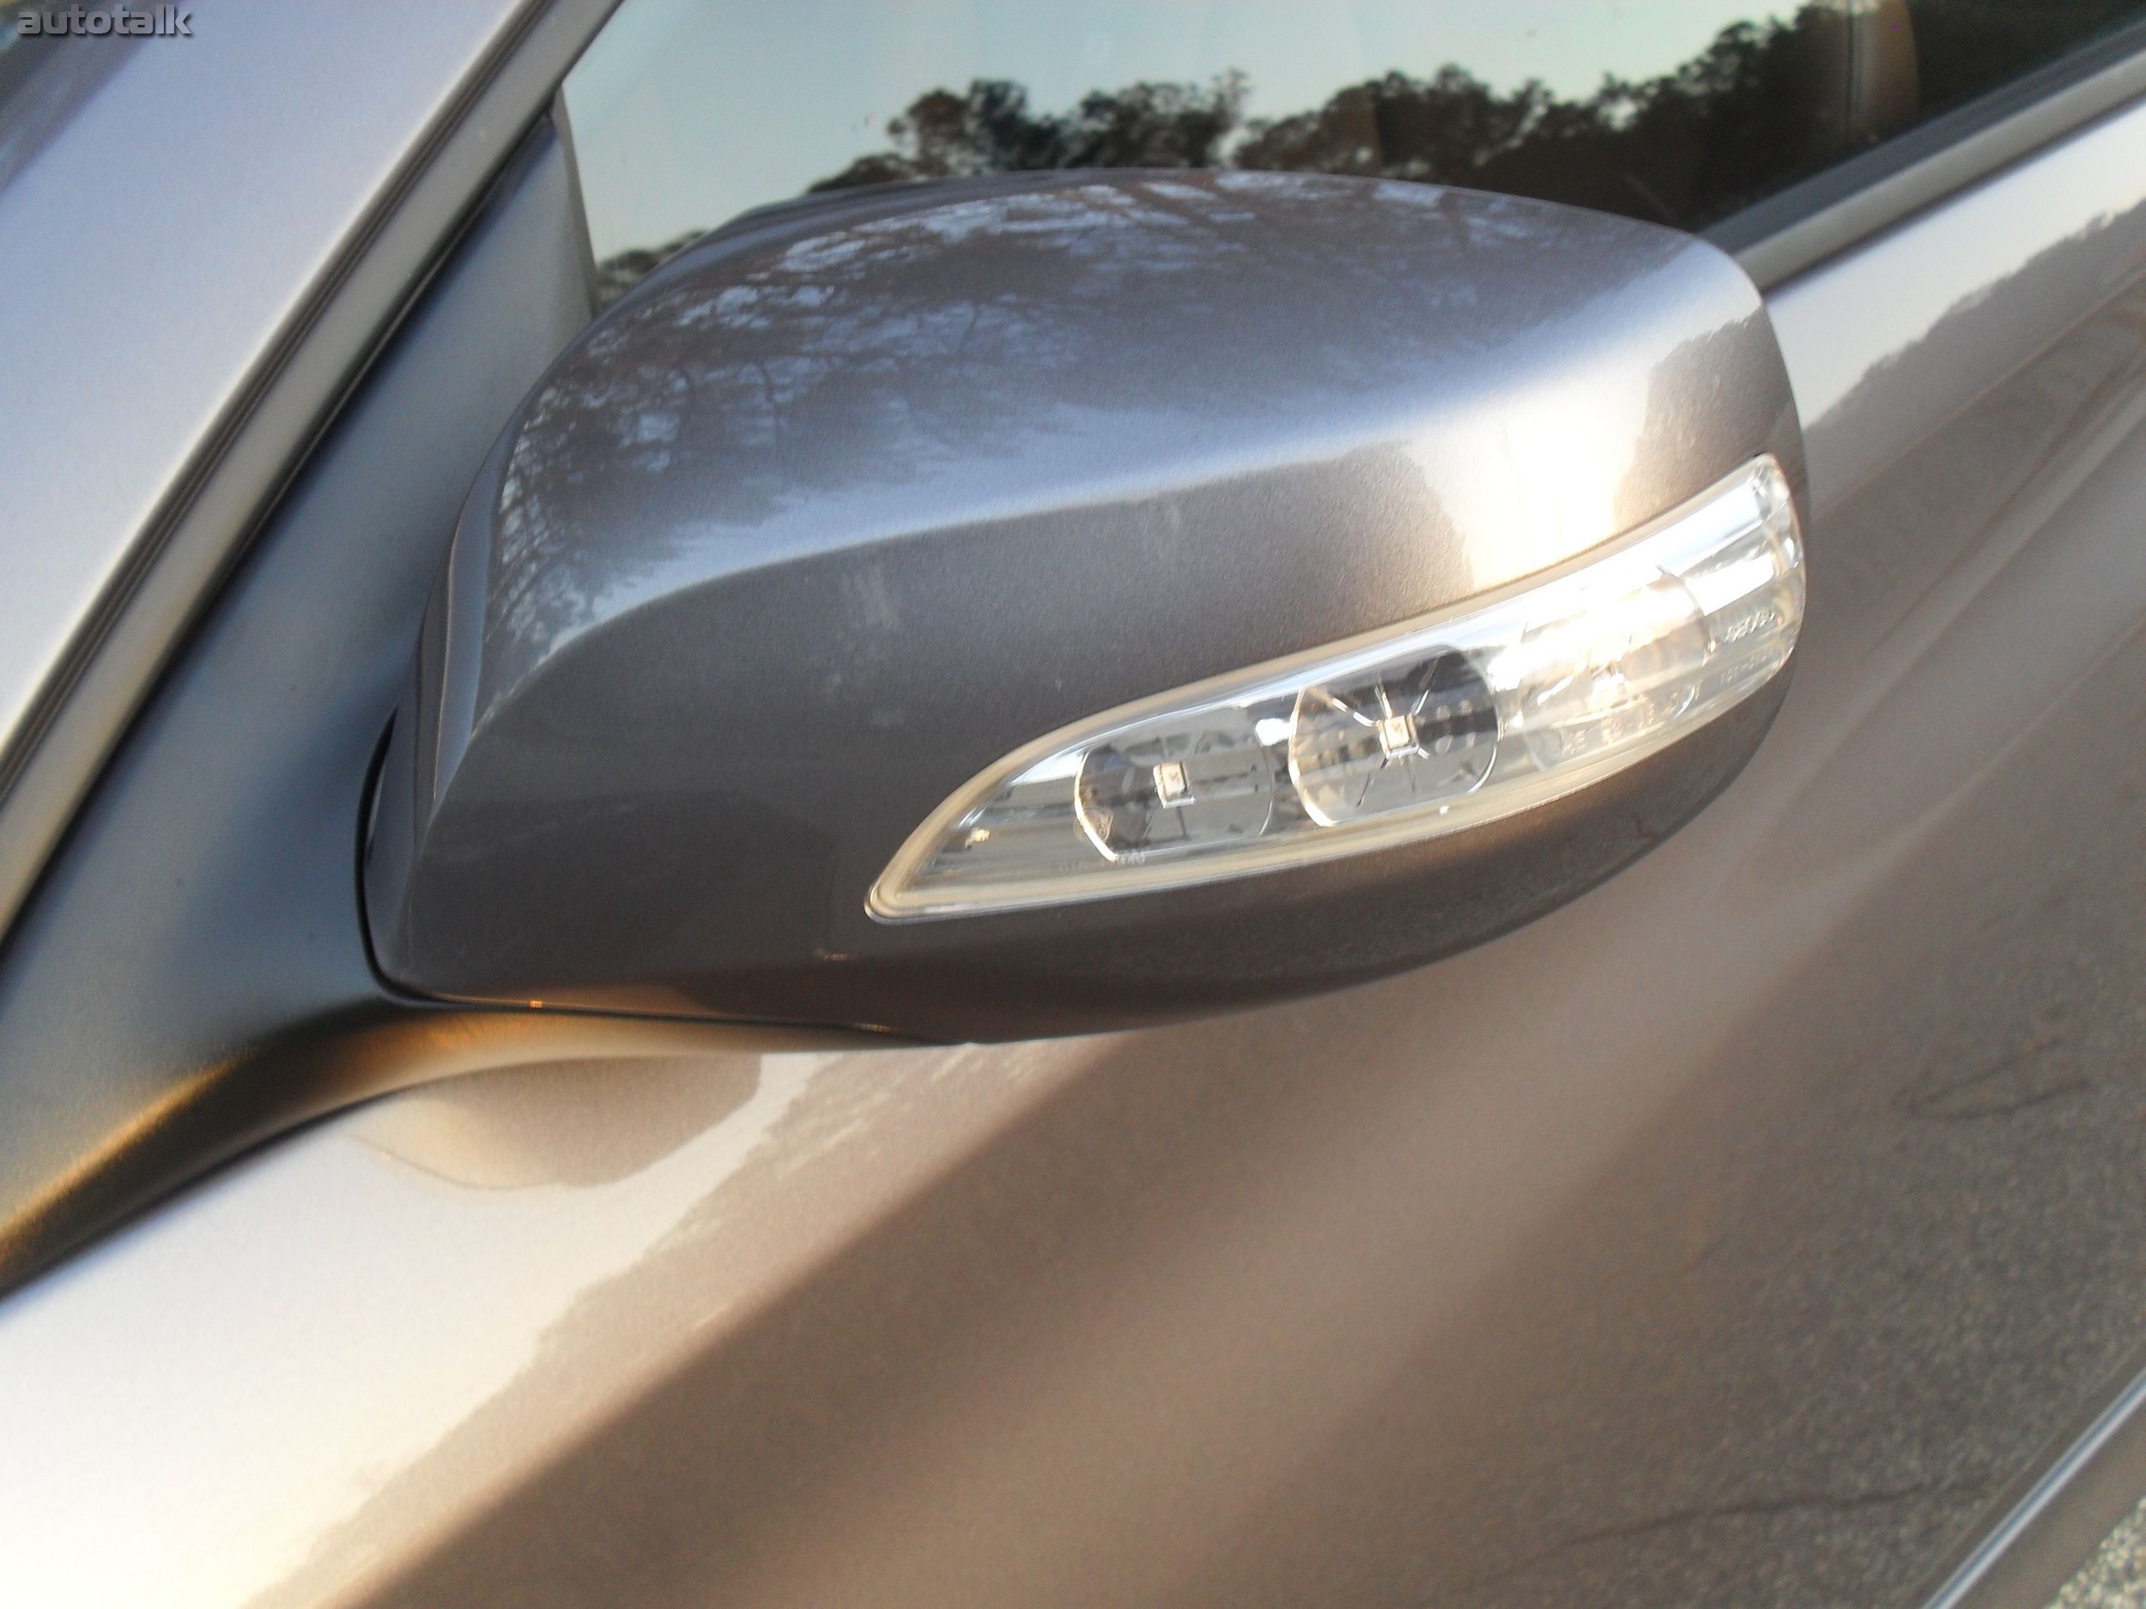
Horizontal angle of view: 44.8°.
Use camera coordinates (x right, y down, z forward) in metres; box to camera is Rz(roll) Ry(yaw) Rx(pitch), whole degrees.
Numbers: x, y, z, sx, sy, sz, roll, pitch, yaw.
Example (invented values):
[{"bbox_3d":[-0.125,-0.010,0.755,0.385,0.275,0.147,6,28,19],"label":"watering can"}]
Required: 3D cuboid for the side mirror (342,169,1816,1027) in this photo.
[{"bbox_3d":[-0.002,-0.036,0.461,0.250,0.148,0.130,3,29,19],"label":"side mirror"}]

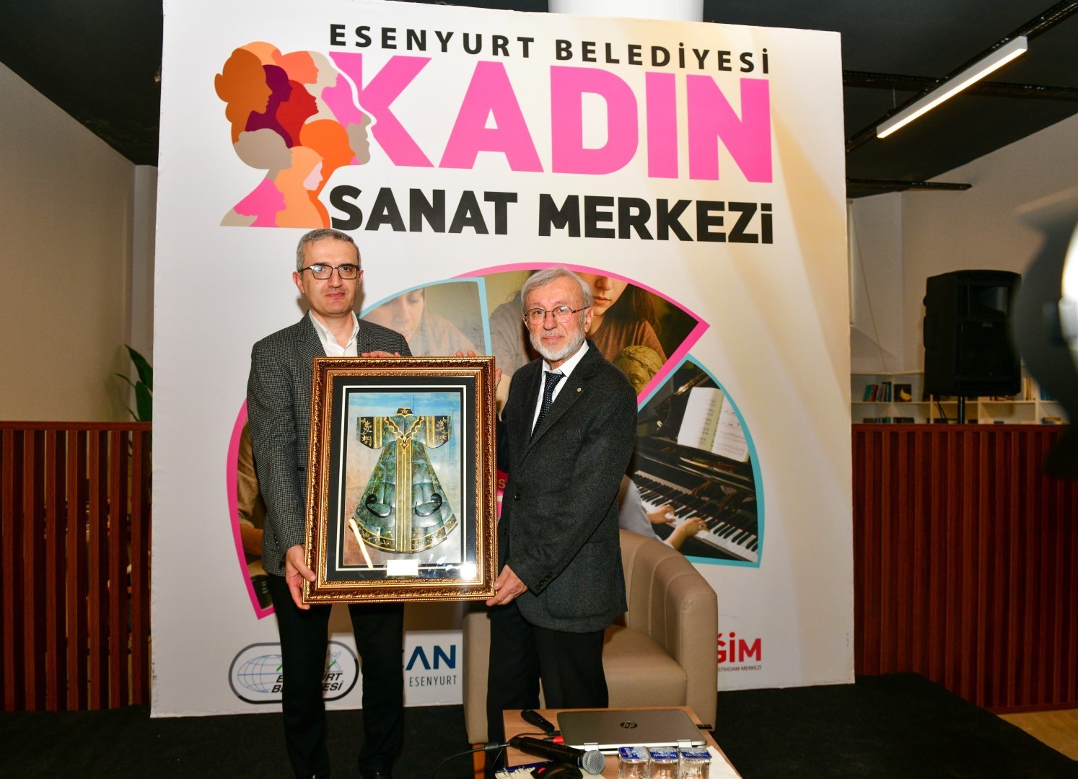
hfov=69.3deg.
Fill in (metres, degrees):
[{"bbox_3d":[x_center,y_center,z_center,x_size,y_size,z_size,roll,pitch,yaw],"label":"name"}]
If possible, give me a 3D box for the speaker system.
[{"bbox_3d":[2.430,-0.305,4.460,0.425,0.675,0.370,0,1,-14],"label":"speaker system"}]

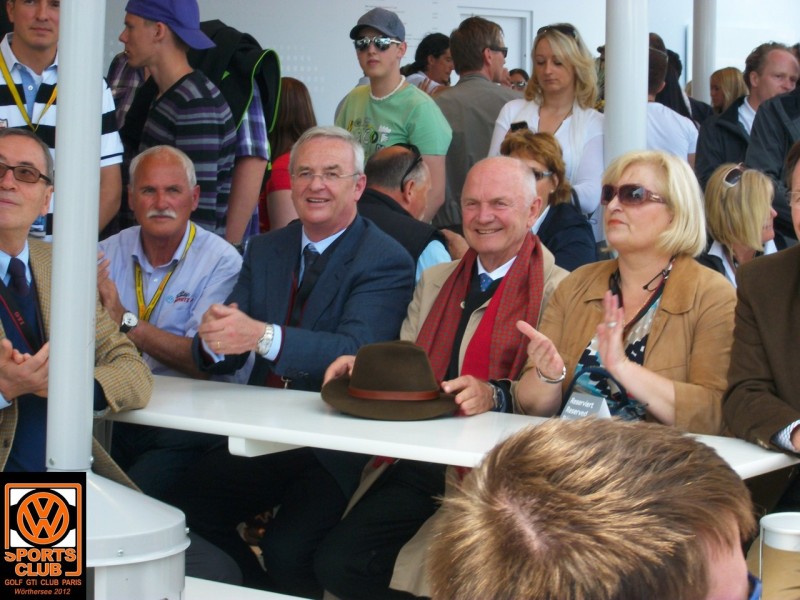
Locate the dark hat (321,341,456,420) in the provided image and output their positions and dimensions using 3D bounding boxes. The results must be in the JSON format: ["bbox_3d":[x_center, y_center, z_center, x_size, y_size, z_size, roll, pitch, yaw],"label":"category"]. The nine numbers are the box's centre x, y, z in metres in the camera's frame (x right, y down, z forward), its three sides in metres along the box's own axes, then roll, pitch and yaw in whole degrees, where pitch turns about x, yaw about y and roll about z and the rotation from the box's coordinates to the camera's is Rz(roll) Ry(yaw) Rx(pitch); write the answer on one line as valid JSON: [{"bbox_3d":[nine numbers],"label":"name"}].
[{"bbox_3d":[-0.017,0.170,5.190,0.295,0.135,0.310,4,9,15],"label":"dark hat"}]

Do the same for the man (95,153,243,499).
[{"bbox_3d":[-0.661,0.273,5.775,0.540,1.280,0.760,5,9,22],"label":"man"}]

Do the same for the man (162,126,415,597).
[{"bbox_3d":[-0.262,0.269,5.401,0.550,1.310,0.770,6,9,27],"label":"man"}]

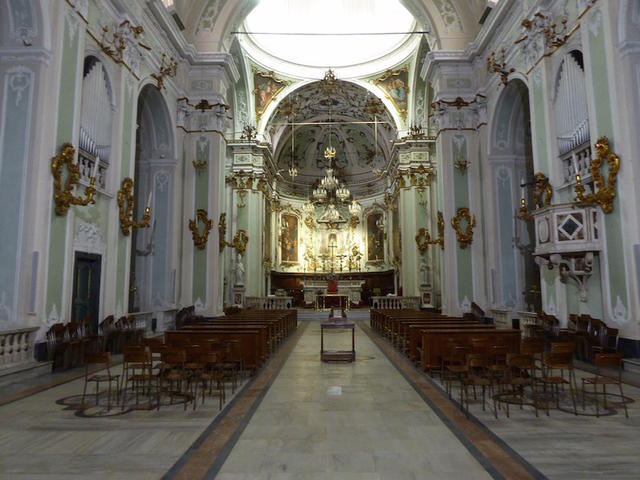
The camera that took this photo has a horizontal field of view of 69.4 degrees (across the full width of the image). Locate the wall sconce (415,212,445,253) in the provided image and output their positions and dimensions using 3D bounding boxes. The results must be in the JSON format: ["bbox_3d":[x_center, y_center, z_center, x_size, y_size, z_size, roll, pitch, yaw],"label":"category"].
[{"bbox_3d":[4.973,-0.381,20.624,0.900,1.820,1.020,0,-6,1],"label":"wall sconce"}]

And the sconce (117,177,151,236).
[{"bbox_3d":[-5.744,-1.056,14.511,0.850,1.850,1.080,0,-6,1],"label":"sconce"}]

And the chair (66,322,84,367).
[{"bbox_3d":[-5.499,2.339,10.332,0.450,0.940,0.540,0,-6,1],"label":"chair"}]

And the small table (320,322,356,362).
[{"bbox_3d":[0.452,2.528,11.448,0.845,0.884,0.570,0,-7,1],"label":"small table"}]

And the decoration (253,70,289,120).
[{"bbox_3d":[-3.593,-10.245,32.884,2.848,3.045,0.344,5,12,-40],"label":"decoration"}]

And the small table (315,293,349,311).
[{"bbox_3d":[0.803,3.993,29.125,2.050,0.980,0.950,-1,-7,1],"label":"small table"}]

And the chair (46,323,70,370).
[{"bbox_3d":[-5.556,2.346,10.045,0.500,0.960,0.460,-1,-7,1],"label":"chair"}]

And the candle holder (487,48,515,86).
[{"bbox_3d":[6.546,-6.332,17.078,0.780,1.250,0.850,-1,-7,1],"label":"candle holder"}]

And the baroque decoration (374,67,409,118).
[{"bbox_3d":[5.071,-10.053,31.992,2.800,2.900,1.100,-6,-8,42],"label":"baroque decoration"}]

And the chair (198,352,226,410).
[{"bbox_3d":[-1.554,1.998,6.663,0.410,0.820,0.460,-1,-7,1],"label":"chair"}]

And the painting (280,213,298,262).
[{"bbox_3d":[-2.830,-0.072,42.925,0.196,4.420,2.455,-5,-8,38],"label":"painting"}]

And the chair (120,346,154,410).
[{"bbox_3d":[-2.567,1.985,6.693,0.430,0.830,0.460,0,-6,1],"label":"chair"}]

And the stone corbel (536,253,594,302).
[{"bbox_3d":[6.245,0.983,11.831,0.963,1.228,1.198,0,-7,1],"label":"stone corbel"}]

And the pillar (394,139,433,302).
[{"bbox_3d":[6.687,-1.041,32.586,2.900,11.600,1.800,0,-6,1],"label":"pillar"}]

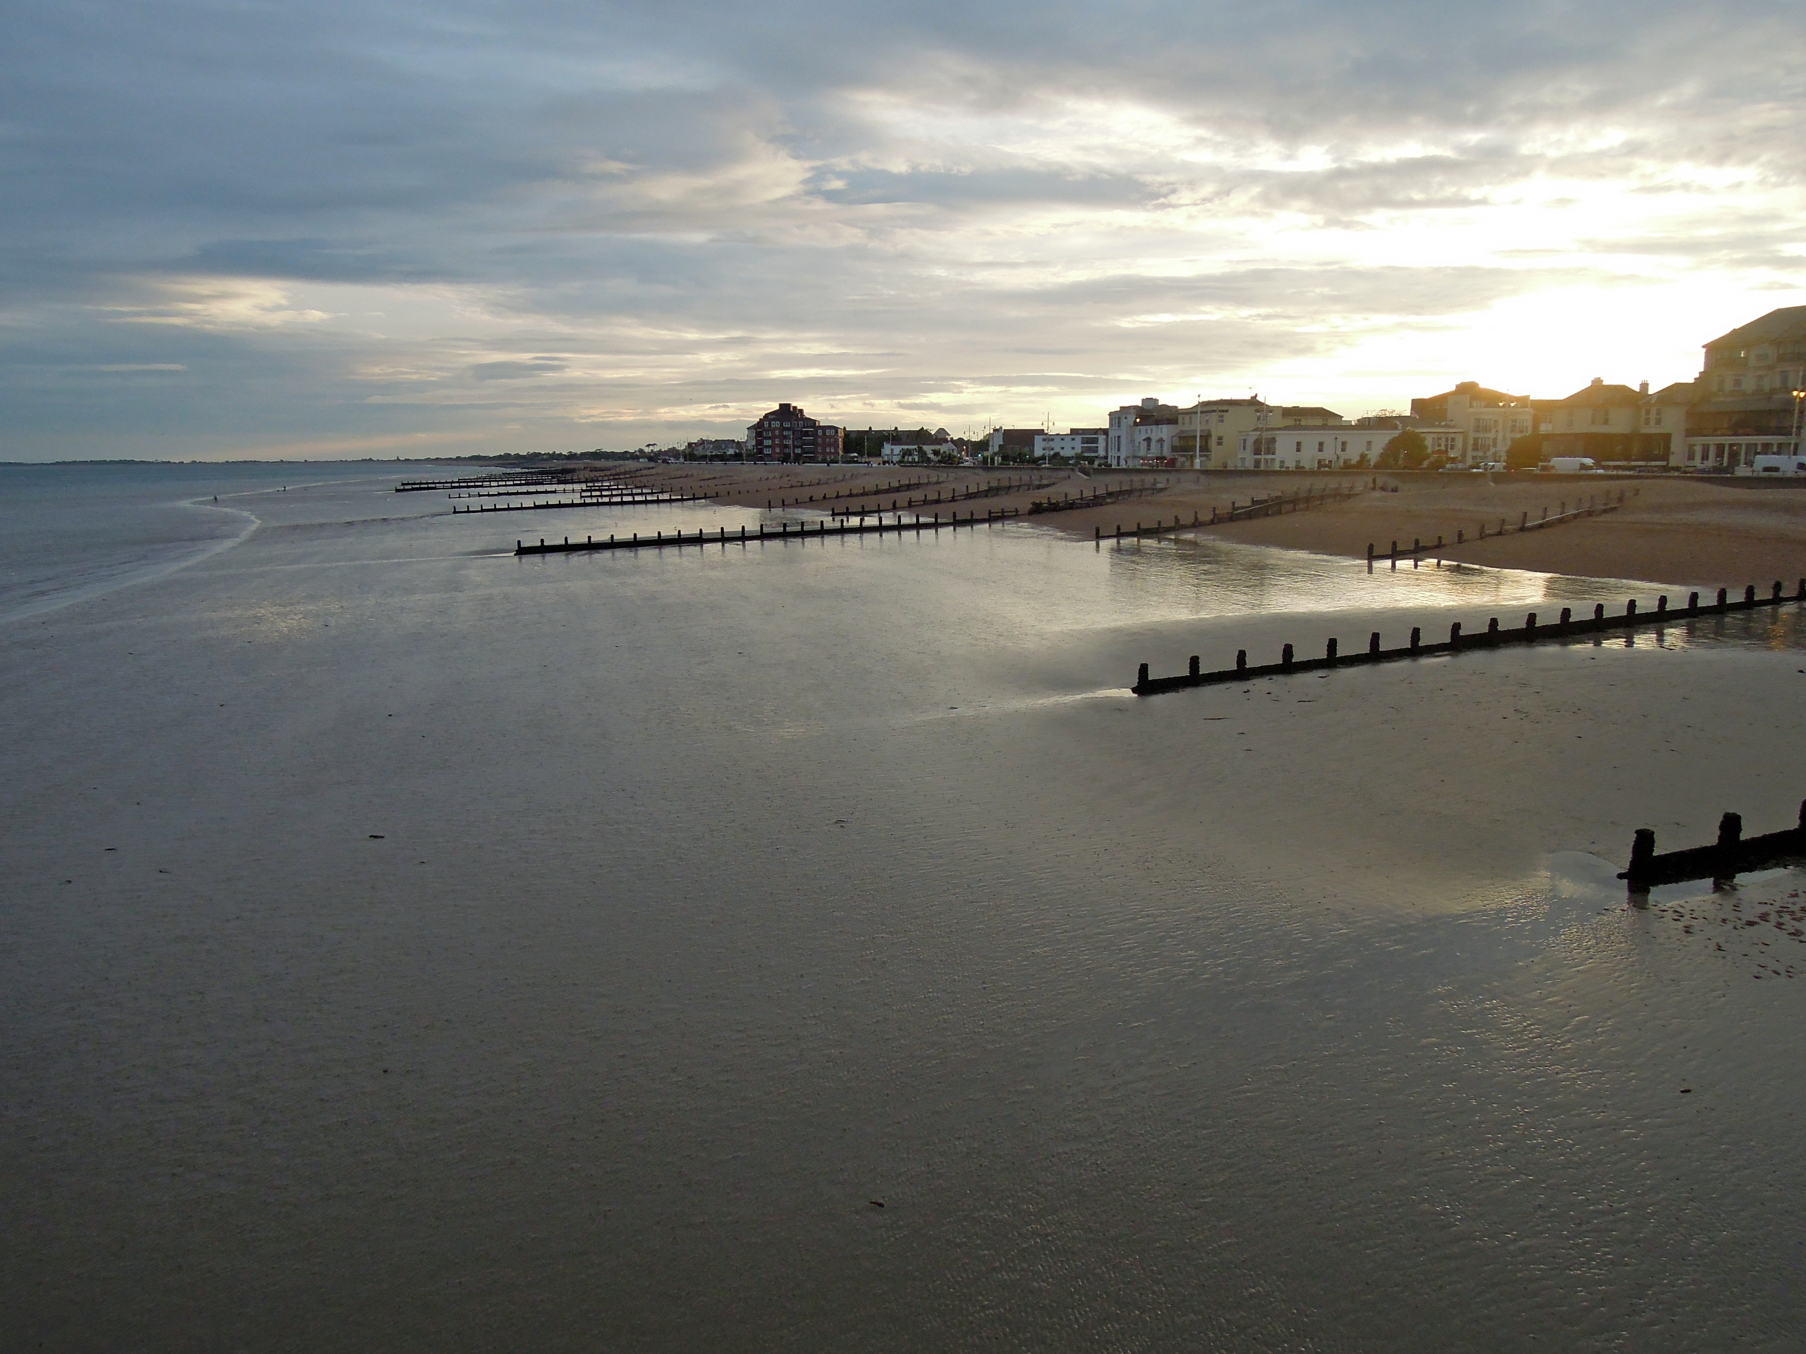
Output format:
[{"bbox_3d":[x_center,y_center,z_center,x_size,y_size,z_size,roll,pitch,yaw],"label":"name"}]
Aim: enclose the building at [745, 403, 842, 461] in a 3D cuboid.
[{"bbox_3d":[-35.890,-80.050,411.000,29.500,19.000,18.000,-1,10,-8],"label":"building"}]

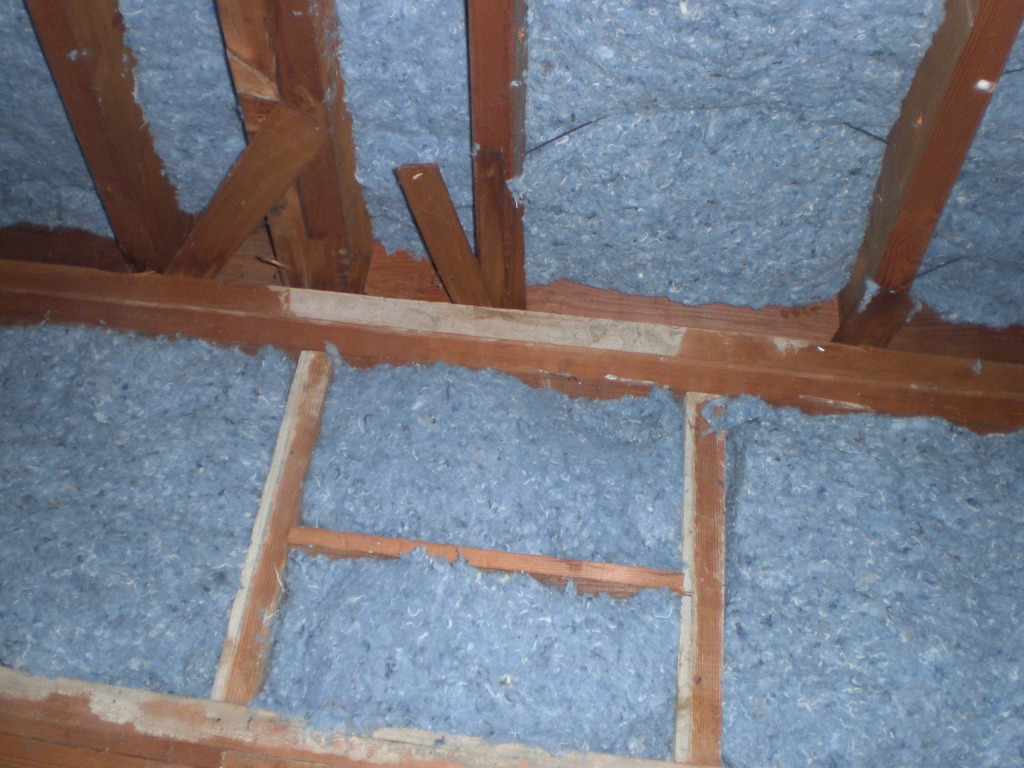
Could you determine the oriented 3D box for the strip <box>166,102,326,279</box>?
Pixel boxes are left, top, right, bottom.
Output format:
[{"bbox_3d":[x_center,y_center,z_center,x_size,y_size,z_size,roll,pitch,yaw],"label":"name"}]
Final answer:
[{"bbox_3d":[-0.282,-0.172,1.149,0.050,0.027,0.290,29,-44,-23],"label":"strip"}]

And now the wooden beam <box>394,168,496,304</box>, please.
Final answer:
[{"bbox_3d":[-0.062,-0.145,1.155,0.038,0.022,0.214,-5,-41,15],"label":"wooden beam"}]

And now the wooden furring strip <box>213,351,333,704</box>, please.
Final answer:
[{"bbox_3d":[-0.225,0.143,1.110,0.035,0.369,0.080,6,-33,3],"label":"wooden furring strip"}]

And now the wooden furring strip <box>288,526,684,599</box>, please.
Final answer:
[{"bbox_3d":[-0.026,0.176,1.074,0.374,0.018,0.045,6,-33,3],"label":"wooden furring strip"}]

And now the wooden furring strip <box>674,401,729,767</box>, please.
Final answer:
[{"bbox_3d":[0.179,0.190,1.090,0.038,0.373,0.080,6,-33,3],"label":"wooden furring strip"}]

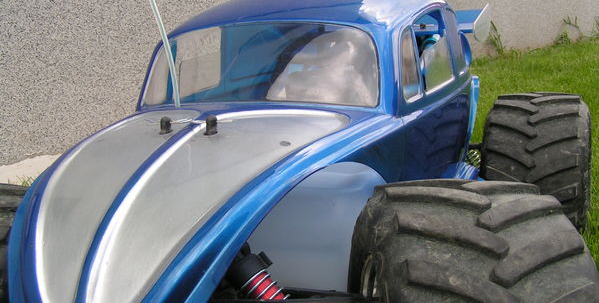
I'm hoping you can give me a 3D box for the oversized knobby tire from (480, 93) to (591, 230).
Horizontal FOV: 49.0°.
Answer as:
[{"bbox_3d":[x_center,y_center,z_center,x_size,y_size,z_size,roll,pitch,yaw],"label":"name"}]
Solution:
[{"bbox_3d":[0.300,0.015,0.819,0.113,0.176,0.176,2,12,25],"label":"oversized knobby tire"}]

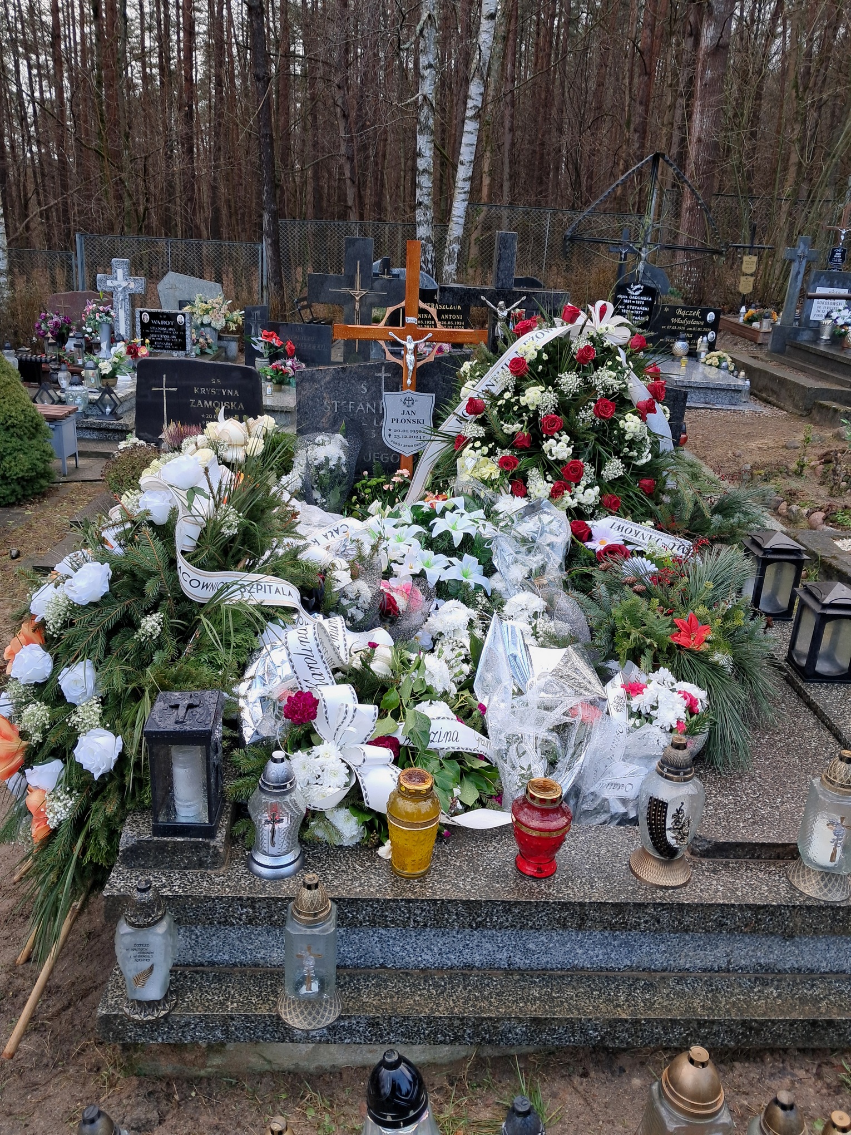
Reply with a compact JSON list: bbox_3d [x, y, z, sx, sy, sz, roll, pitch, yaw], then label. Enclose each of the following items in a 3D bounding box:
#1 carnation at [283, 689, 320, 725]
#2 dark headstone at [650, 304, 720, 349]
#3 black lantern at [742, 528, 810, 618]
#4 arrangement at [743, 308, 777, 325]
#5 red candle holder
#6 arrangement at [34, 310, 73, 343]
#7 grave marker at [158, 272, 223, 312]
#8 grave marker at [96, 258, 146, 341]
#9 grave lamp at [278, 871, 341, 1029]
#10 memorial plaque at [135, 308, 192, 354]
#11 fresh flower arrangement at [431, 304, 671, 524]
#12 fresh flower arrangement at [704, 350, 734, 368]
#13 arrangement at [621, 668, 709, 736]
[{"bbox_3d":[-0.262,0.292,1.854,0.079,0.076,0.066,1,21,-2],"label":"carnation"},{"bbox_3d":[3.106,-2.888,10.640,0.860,0.490,0.090,5,20,8],"label":"dark headstone"},{"bbox_3d":[1.088,0.015,2.780,0.153,0.267,0.153,1,21,-4],"label":"black lantern"},{"bbox_3d":[5.159,-3.861,13.645,0.520,0.260,0.360,2,20,-2],"label":"arrangement"},{"bbox_3d":[0.223,0.505,1.725,0.117,0.182,0.117,2,20,-2],"label":"red candle holder"},{"bbox_3d":[-3.464,-2.248,8.235,0.360,0.290,0.300,2,20,-2],"label":"arrangement"},{"bbox_3d":[-2.331,-2.595,8.790,0.578,0.623,0.133,1,21,-2],"label":"grave marker"},{"bbox_3d":[-2.806,-2.454,8.180,0.460,0.820,0.130,3,20,2],"label":"grave marker"},{"bbox_3d":[-0.214,0.685,1.621,0.118,0.298,0.118,1,21,-2],"label":"grave lamp"},{"bbox_3d":[-2.421,-2.188,8.180,0.530,0.430,0.090,3,12,3],"label":"memorial plaque"},{"bbox_3d":[0.451,-0.537,3.193,0.857,0.806,0.428,1,21,-2],"label":"fresh flower arrangement"},{"bbox_3d":[2.844,-2.019,8.580,0.295,0.174,0.224,1,21,-2],"label":"fresh flower arrangement"},{"bbox_3d":[0.522,0.291,1.931,0.190,0.142,0.163,1,21,-2],"label":"arrangement"}]

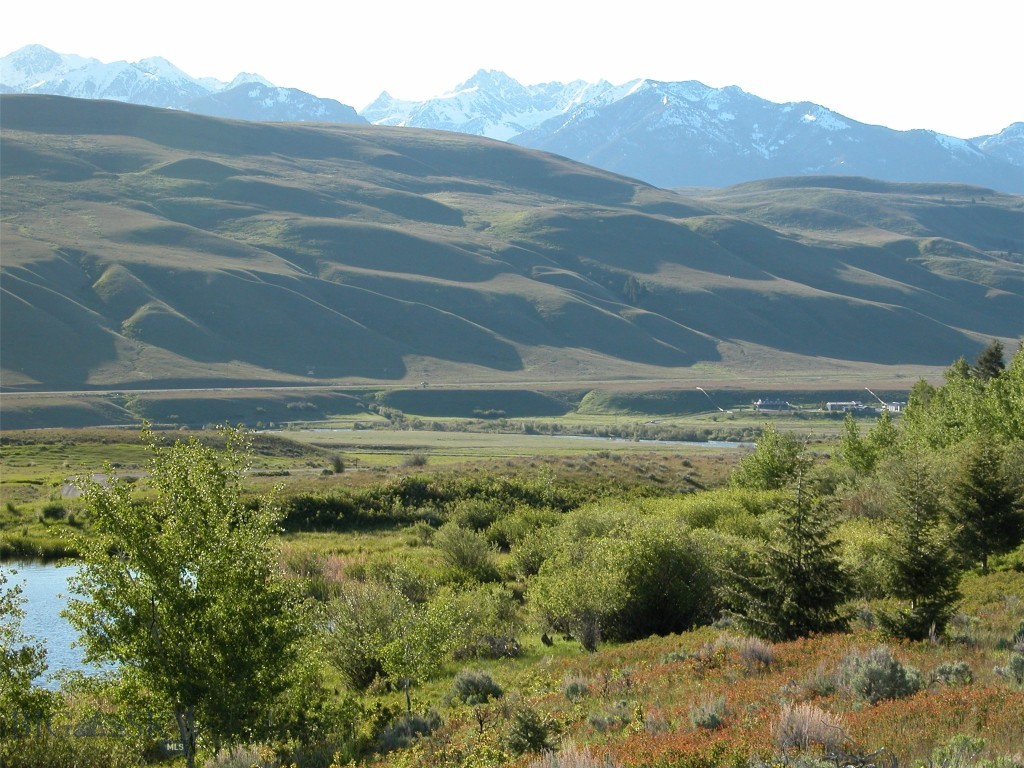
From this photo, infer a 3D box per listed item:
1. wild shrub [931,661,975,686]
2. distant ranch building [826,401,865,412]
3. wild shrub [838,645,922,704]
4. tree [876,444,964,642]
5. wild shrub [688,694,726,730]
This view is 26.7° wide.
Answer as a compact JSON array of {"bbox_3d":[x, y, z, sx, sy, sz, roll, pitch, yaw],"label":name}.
[{"bbox_3d":[10.199,6.715,50.000,1.019,0.579,0.937,0,1,0],"label":"wild shrub"},{"bbox_3d":[177.599,11.982,1150.000,17.500,5.400,11.000,0,1,7],"label":"distant ranch building"},{"bbox_3d":[6.143,4.843,36.000,1.400,1.000,1.232,0,1,0],"label":"wild shrub"},{"bbox_3d":[9.058,3.523,48.000,1.912,4.268,1.854,0,1,0],"label":"tree"},{"bbox_3d":[2.987,5.020,33.000,0.581,0.550,0.563,0,1,0],"label":"wild shrub"}]

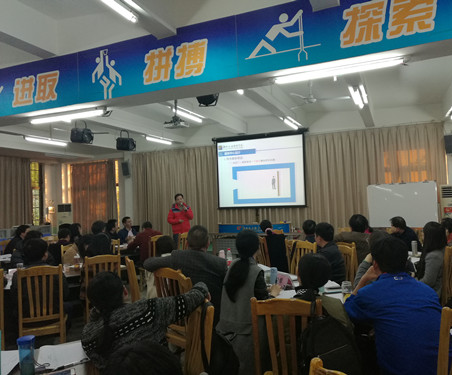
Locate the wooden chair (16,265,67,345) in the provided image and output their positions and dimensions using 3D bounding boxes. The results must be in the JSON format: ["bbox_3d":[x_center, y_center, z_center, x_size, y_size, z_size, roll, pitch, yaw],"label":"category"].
[{"bbox_3d":[-1.910,1.305,4.022,0.440,1.025,0.520,-1,-2,-26],"label":"wooden chair"}]

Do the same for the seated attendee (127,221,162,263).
[{"bbox_3d":[-1.485,1.243,7.101,0.550,1.250,0.800,-1,-2,-38],"label":"seated attendee"}]

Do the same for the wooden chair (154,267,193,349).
[{"bbox_3d":[-0.280,1.194,3.170,0.430,1.020,0.500,-5,-3,44],"label":"wooden chair"}]

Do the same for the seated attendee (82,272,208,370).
[{"bbox_3d":[-0.470,1.074,2.300,0.720,1.200,0.680,-2,-2,-20],"label":"seated attendee"}]

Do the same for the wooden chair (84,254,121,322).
[{"bbox_3d":[-1.507,1.316,4.719,0.440,1.025,0.520,-1,-2,-26],"label":"wooden chair"}]

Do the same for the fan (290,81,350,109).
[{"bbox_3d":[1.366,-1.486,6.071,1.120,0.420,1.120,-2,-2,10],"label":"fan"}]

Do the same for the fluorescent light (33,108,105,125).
[{"bbox_3d":[-2.050,-0.895,4.992,1.230,0.090,0.100,-3,-2,24],"label":"fluorescent light"}]

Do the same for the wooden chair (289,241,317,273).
[{"bbox_3d":[0.886,1.250,5.304,0.520,0.980,0.430,-1,-2,-27],"label":"wooden chair"}]

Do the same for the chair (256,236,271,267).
[{"bbox_3d":[0.823,1.277,6.323,0.520,0.980,0.430,-1,-2,-28],"label":"chair"}]

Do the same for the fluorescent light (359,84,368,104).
[{"bbox_3d":[2.112,-1.424,5.970,0.070,0.060,1.200,-4,-2,22],"label":"fluorescent light"}]

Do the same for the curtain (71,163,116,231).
[{"bbox_3d":[-3.947,0.656,11.618,1.580,2.880,0.160,-4,-2,22],"label":"curtain"}]

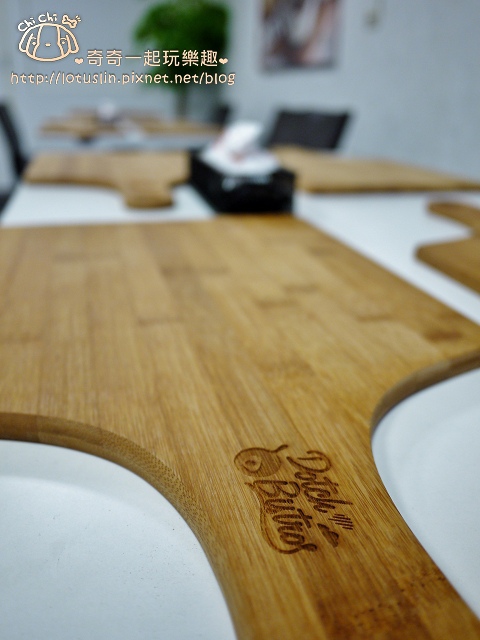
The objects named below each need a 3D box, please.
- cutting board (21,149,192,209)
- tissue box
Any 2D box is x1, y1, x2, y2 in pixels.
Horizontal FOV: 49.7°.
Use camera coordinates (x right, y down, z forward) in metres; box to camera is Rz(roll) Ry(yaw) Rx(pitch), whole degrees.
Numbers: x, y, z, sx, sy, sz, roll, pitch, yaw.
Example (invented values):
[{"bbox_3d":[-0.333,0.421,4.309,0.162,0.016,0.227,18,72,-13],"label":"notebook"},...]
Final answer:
[{"bbox_3d":[-0.180,-0.240,0.845,0.310,0.013,0.510,-5,25,-15],"label":"cutting board"},{"bbox_3d":[-0.005,-0.190,0.700,0.097,0.046,0.211,-4,24,-13],"label":"tissue box"}]

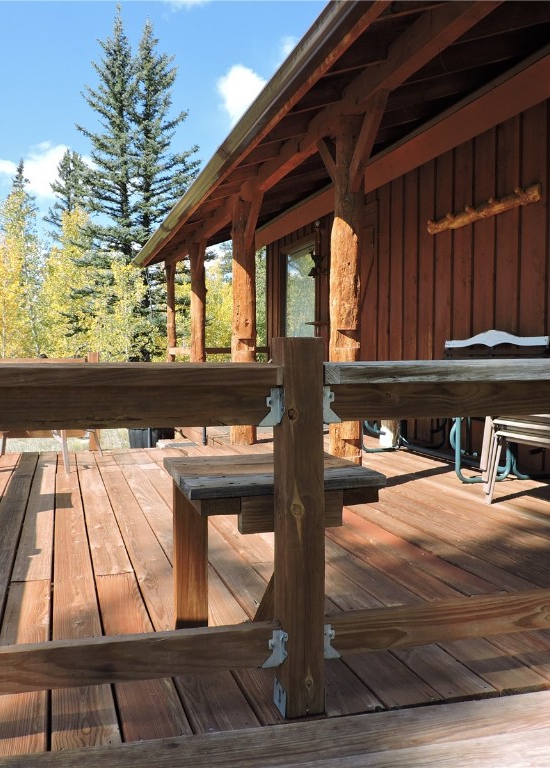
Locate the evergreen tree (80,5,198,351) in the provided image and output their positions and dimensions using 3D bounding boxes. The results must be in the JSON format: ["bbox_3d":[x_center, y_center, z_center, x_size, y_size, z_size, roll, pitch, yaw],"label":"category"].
[{"bbox_3d":[-5.206,-6.867,26.790,4.750,14.640,4.750,0,2,-11],"label":"evergreen tree"}]

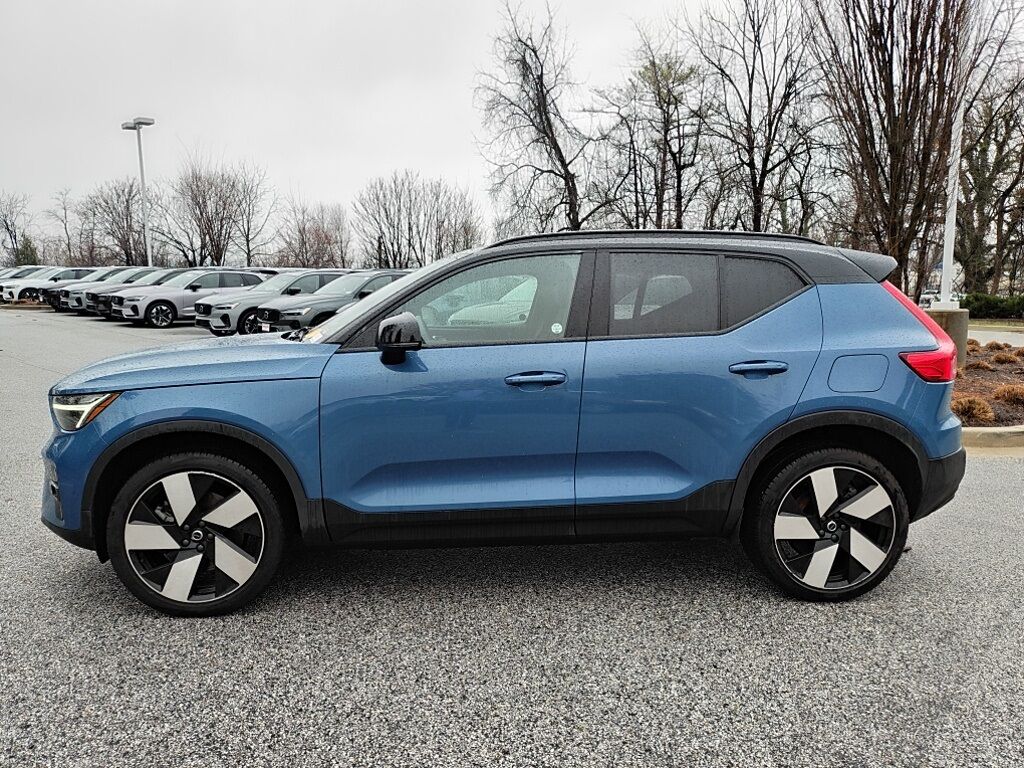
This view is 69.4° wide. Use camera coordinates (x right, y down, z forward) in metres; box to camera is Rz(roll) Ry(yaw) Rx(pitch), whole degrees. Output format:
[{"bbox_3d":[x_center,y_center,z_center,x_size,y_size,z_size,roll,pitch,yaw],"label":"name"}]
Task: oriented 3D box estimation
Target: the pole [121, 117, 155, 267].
[{"bbox_3d":[-16.505,-7.543,33.270,1.800,8.595,0.650,4,9,31],"label":"pole"}]

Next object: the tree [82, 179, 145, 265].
[{"bbox_3d":[-26.115,-9.318,48.523,4.130,8.080,3.930,-4,8,-28],"label":"tree"}]

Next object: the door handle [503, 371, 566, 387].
[{"bbox_3d":[0.088,-0.024,3.017,0.240,0.055,0.060,0,8,-4],"label":"door handle"}]

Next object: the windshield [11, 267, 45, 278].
[{"bbox_3d":[-23.259,-5.353,35.500,0.900,0.480,1.400,-7,10,-43],"label":"windshield"}]

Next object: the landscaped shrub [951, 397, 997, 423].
[{"bbox_3d":[4.261,0.245,6.850,0.450,0.250,0.430,5,9,32],"label":"landscaped shrub"}]

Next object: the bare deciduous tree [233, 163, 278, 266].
[{"bbox_3d":[-15.874,-9.453,45.588,2.700,8.260,2.700,1,8,0],"label":"bare deciduous tree"}]

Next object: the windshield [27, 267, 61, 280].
[{"bbox_3d":[-20.691,-4.879,32.800,0.900,0.480,1.400,-7,10,-43],"label":"windshield"}]

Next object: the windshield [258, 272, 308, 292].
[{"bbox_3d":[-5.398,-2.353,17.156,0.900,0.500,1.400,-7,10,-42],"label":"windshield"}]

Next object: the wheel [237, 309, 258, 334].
[{"bbox_3d":[-5.892,-1.351,16.874,0.250,0.730,0.730,8,11,42],"label":"wheel"}]

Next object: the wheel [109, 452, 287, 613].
[{"bbox_3d":[-1.295,0.608,3.106,0.720,0.720,0.240,0,7,-4],"label":"wheel"}]

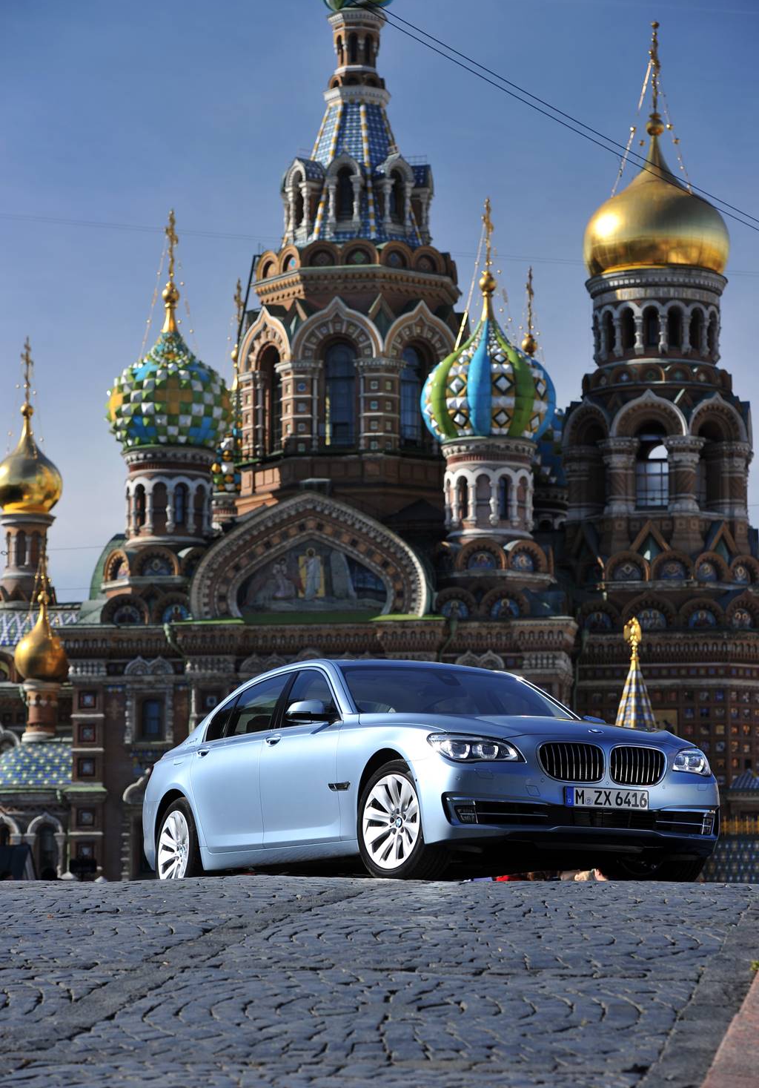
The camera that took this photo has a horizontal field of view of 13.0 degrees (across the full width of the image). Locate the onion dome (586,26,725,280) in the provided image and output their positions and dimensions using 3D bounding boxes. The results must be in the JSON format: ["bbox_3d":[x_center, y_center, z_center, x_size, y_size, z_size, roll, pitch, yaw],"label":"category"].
[{"bbox_3d":[20.403,-29.011,244.856,10.674,19.071,10.674,-1,-6,10],"label":"onion dome"}]

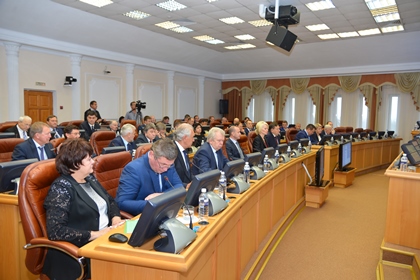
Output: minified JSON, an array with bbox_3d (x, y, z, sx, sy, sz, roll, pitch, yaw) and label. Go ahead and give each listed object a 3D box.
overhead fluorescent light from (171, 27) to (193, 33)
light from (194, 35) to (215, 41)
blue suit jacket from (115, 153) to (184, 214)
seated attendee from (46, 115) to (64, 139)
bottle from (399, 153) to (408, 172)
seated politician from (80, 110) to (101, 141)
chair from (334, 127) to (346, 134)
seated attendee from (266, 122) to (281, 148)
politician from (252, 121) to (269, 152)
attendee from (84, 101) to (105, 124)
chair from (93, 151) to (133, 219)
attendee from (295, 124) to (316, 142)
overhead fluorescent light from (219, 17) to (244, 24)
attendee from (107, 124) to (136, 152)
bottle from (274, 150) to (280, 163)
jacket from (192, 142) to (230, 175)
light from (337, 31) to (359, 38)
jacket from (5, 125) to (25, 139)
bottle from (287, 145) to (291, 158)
[{"bbox_3d":[-0.859,-3.413,9.714,0.600,0.080,0.600,5,6,35],"label":"overhead fluorescent light"},{"bbox_3d":[-0.162,-3.479,10.709,0.600,0.080,0.600,5,6,35],"label":"light"},{"bbox_3d":[-0.531,0.420,2.700,0.460,0.600,0.540,4,5,28],"label":"blue suit jacket"},{"bbox_3d":[-2.734,0.254,5.735,0.750,1.320,0.520,3,5,25],"label":"seated attendee"},{"bbox_3d":[1.972,0.254,3.210,0.067,0.220,0.067,5,6,35],"label":"bottle"},{"bbox_3d":[-2.220,0.210,5.900,0.750,1.400,0.500,6,6,43],"label":"seated politician"},{"bbox_3d":[3.969,0.195,9.210,0.660,1.180,0.700,-3,7,-45],"label":"chair"},{"bbox_3d":[1.342,0.316,5.908,0.780,1.310,0.520,4,6,28],"label":"seated attendee"},{"bbox_3d":[1.010,0.365,5.424,0.750,1.320,0.480,4,5,28],"label":"politician"},{"bbox_3d":[-3.088,-0.182,8.541,0.420,1.720,0.520,3,5,24],"label":"attendee"},{"bbox_3d":[-0.649,0.685,2.800,0.680,1.080,0.650,3,5,20],"label":"chair"},{"bbox_3d":[2.374,0.245,7.750,0.750,1.260,0.540,6,6,43],"label":"attendee"},{"bbox_3d":[0.601,-3.317,8.733,0.600,0.080,0.600,5,6,35],"label":"overhead fluorescent light"},{"bbox_3d":[-0.941,0.441,3.956,0.780,1.300,0.520,4,5,23],"label":"attendee"},{"bbox_3d":[0.986,0.259,4.600,0.066,0.220,0.066,5,6,35],"label":"bottle"},{"bbox_3d":[0.069,0.340,3.489,0.440,0.630,0.520,4,5,29],"label":"jacket"},{"bbox_3d":[4.301,-3.300,9.770,0.600,0.080,0.600,5,6,35],"label":"light"},{"bbox_3d":[-3.186,0.075,5.200,0.380,0.620,0.500,4,5,32],"label":"jacket"},{"bbox_3d":[1.245,0.211,4.916,0.066,0.220,0.066,5,6,35],"label":"bottle"}]

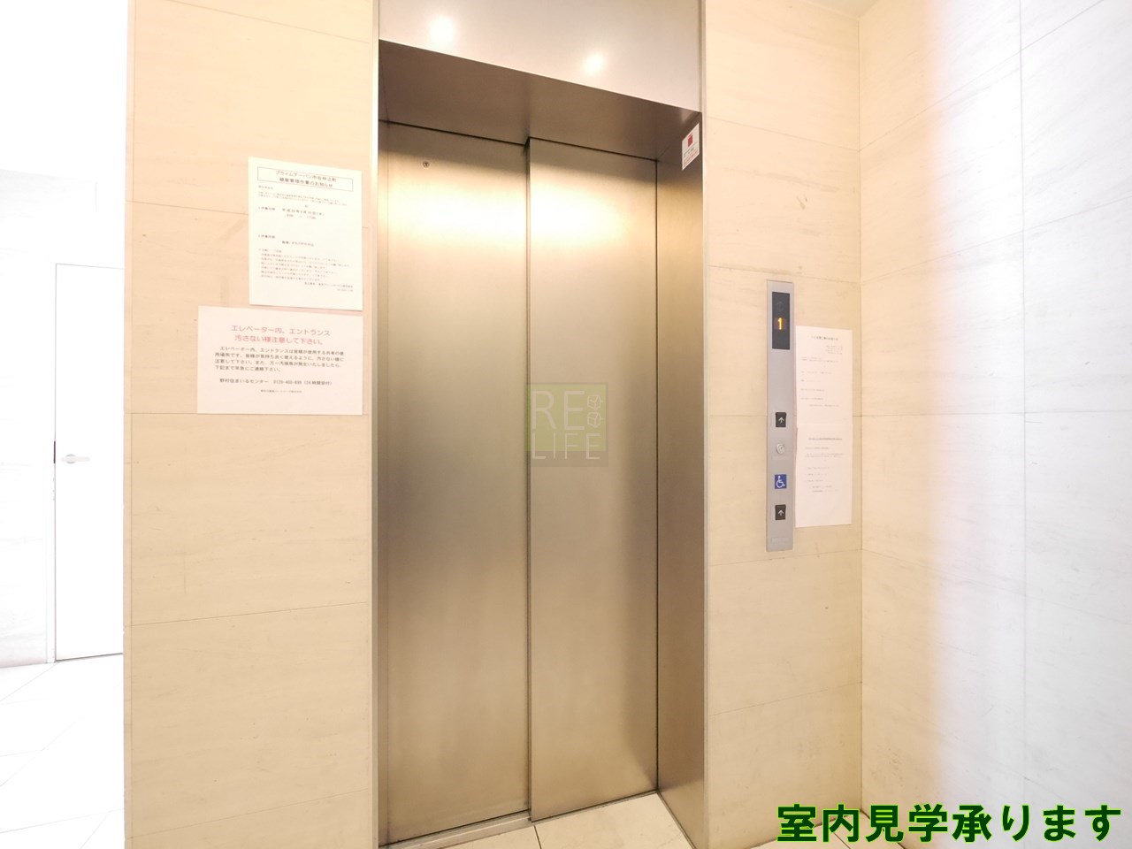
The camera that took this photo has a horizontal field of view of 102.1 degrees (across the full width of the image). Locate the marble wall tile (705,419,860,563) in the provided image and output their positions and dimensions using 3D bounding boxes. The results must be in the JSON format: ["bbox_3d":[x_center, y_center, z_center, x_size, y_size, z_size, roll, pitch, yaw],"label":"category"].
[{"bbox_3d":[0.632,0.178,1.311,0.530,0.400,0.020,0,0,-17],"label":"marble wall tile"}]

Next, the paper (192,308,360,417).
[{"bbox_3d":[-0.576,-0.126,0.936,0.298,0.211,0.005,0,0,-17],"label":"paper"}]

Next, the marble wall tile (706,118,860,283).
[{"bbox_3d":[0.630,-0.622,1.315,0.530,0.400,0.020,0,0,-17],"label":"marble wall tile"}]

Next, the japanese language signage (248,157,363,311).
[{"bbox_3d":[-0.536,-0.392,0.949,0.210,0.299,0.005,0,0,-17],"label":"japanese language signage"}]

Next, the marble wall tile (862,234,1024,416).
[{"bbox_3d":[0.954,-0.224,1.194,0.020,0.400,0.393,0,0,-17],"label":"marble wall tile"}]

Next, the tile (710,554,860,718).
[{"bbox_3d":[0.633,0.578,1.309,0.530,0.400,0.020,0,0,-17],"label":"tile"}]

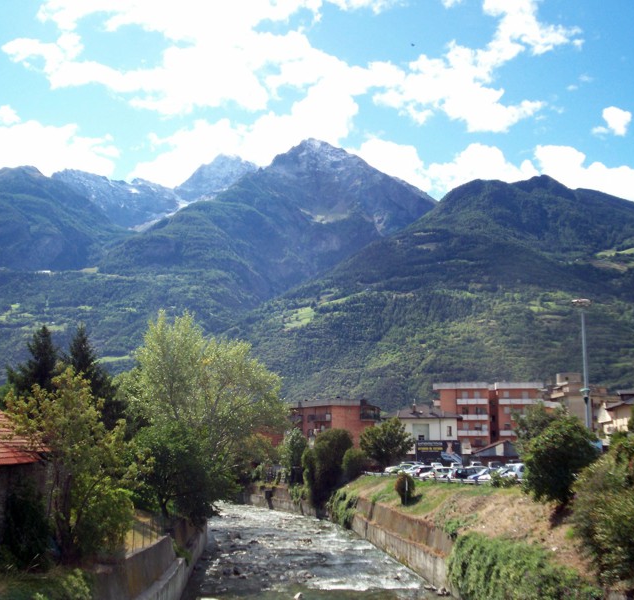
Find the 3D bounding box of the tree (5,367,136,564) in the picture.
[{"bbox_3d":[-11.195,7.429,37.787,5.900,8.730,5.900,0,-10,0],"label":"tree"}]

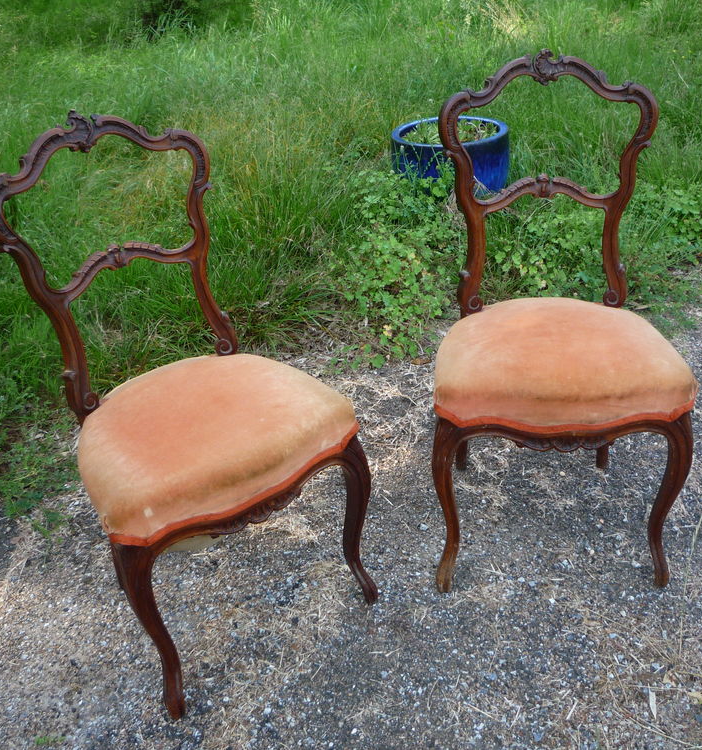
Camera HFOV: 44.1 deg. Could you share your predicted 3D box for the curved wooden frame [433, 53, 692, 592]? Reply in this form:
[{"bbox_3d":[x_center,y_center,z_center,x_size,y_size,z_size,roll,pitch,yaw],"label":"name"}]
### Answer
[{"bbox_3d":[0.374,-0.087,1.627,0.464,0.910,0.480,-2,33,4],"label":"curved wooden frame"}]

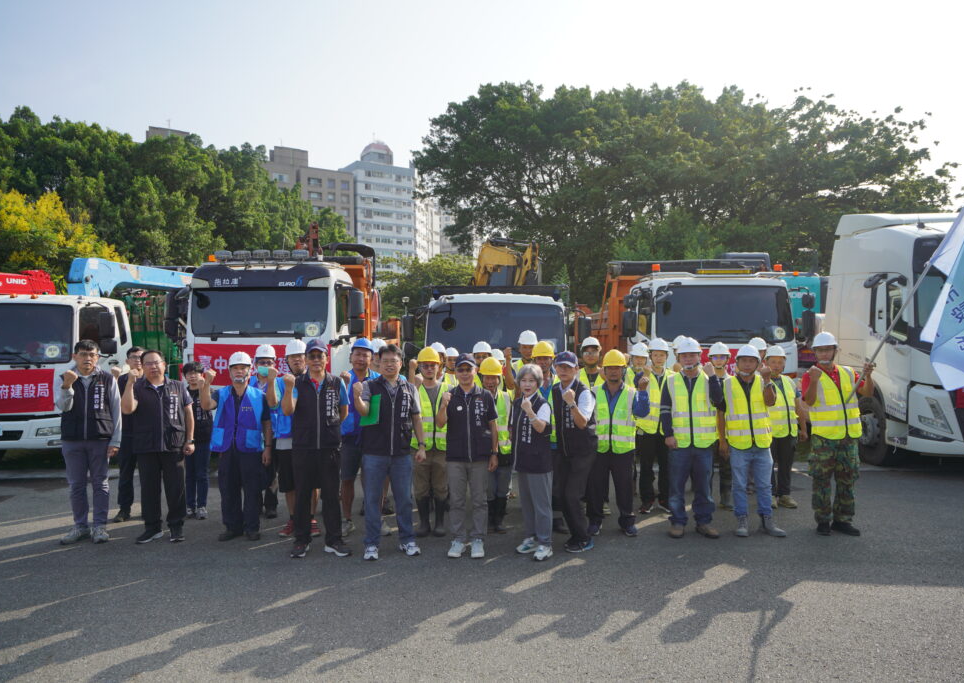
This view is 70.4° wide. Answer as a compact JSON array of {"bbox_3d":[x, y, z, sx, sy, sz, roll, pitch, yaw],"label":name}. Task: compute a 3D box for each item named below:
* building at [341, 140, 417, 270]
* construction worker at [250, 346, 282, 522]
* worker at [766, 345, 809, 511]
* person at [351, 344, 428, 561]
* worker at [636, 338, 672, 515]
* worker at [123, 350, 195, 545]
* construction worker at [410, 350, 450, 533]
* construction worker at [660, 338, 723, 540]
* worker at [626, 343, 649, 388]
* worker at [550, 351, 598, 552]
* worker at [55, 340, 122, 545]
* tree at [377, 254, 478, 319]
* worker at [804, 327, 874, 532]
[{"bbox_3d":[-26.761,-23.700,170.524,15.500,51.000,15.000,0,1,-33],"label":"building"},{"bbox_3d":[-2.197,0.900,6.927,0.530,1.740,0.450,0,0,-12],"label":"construction worker"},{"bbox_3d":[3.264,0.908,7.367,0.520,1.730,0.440,0,0,7],"label":"worker"},{"bbox_3d":[-0.779,0.897,5.687,0.640,1.735,0.480,0,0,-6],"label":"person"},{"bbox_3d":[1.849,0.870,7.193,0.540,1.803,0.450,0,0,12],"label":"worker"},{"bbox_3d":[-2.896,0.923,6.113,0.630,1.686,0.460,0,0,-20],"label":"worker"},{"bbox_3d":[-0.461,0.913,6.360,0.540,1.714,0.400,0,0,-3],"label":"construction worker"},{"bbox_3d":[1.924,0.867,6.269,0.580,1.799,0.460,0,0,15],"label":"construction worker"},{"bbox_3d":[1.863,0.897,8.076,0.540,1.759,0.450,0,0,9],"label":"worker"},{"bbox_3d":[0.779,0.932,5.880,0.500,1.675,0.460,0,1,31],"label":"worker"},{"bbox_3d":[-3.514,0.877,6.097,0.610,1.778,0.460,0,0,-21],"label":"worker"},{"bbox_3d":[-2.195,-0.920,27.000,4.500,5.400,4.200,0,0,0],"label":"tree"},{"bbox_3d":[3.274,0.844,6.270,0.670,1.853,0.420,0,0,9],"label":"worker"}]

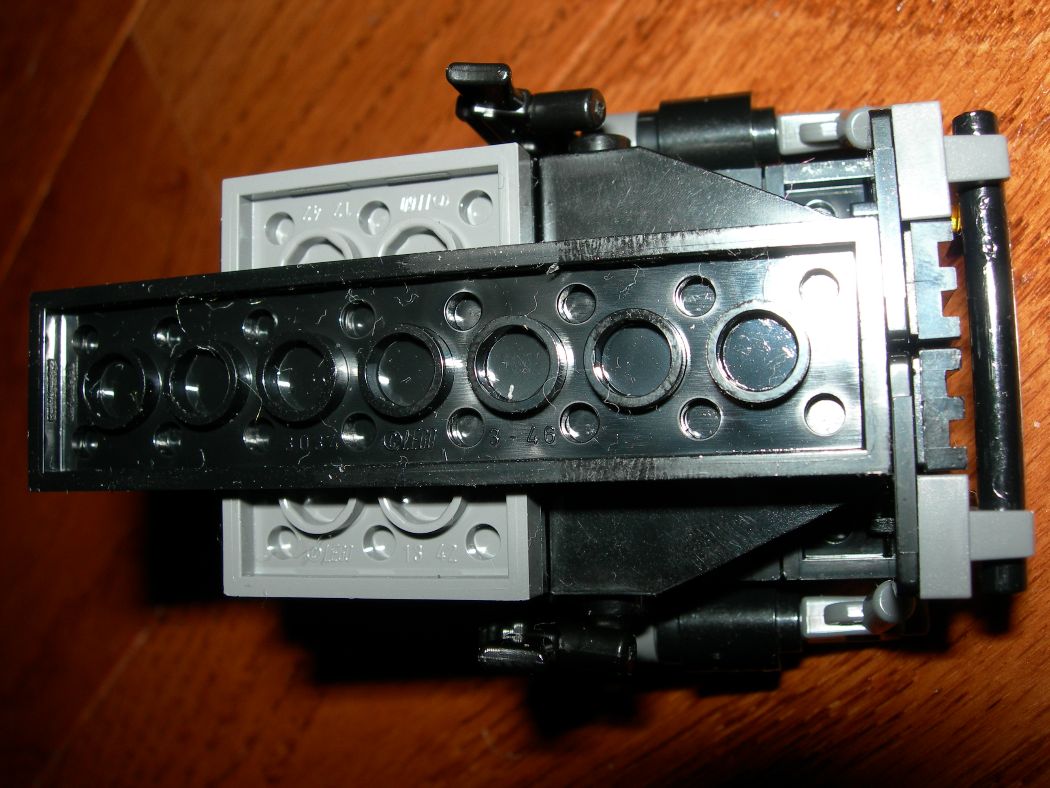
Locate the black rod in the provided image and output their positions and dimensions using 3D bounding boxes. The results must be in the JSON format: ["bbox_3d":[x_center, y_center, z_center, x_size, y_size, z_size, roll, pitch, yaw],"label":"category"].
[{"bbox_3d":[0.031,-0.003,0.077,0.003,0.003,0.032,-3,85,18],"label":"black rod"}]

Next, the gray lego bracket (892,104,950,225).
[{"bbox_3d":[0.027,-0.015,0.079,0.003,0.008,0.008,-5,85,18],"label":"gray lego bracket"}]

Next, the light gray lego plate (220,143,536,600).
[{"bbox_3d":[-0.011,-0.001,0.085,0.024,0.003,0.032,-3,86,19],"label":"light gray lego plate"}]

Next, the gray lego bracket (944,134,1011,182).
[{"bbox_3d":[0.031,-0.016,0.078,0.004,0.005,0.003,-5,85,18],"label":"gray lego bracket"}]

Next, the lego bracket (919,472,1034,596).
[{"bbox_3d":[0.030,0.009,0.077,0.007,0.008,0.008,-2,85,18],"label":"lego bracket"}]

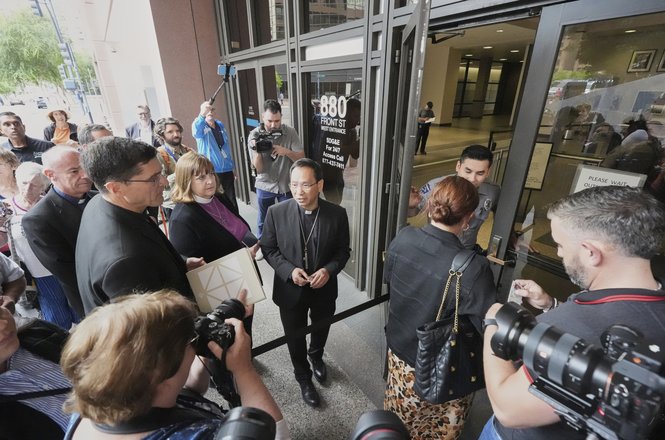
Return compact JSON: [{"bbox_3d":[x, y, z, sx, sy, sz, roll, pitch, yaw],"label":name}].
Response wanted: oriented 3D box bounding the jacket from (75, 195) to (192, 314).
[{"bbox_3d":[-0.722,0.314,1.190,0.420,0.750,0.520,-18,28,-36],"label":"jacket"}]

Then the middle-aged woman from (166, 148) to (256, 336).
[{"bbox_3d":[-0.667,0.391,1.827,0.420,1.620,0.500,7,23,17],"label":"middle-aged woman"}]

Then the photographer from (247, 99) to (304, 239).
[{"bbox_3d":[-0.612,-0.364,3.398,0.580,1.820,0.450,0,22,0],"label":"photographer"}]

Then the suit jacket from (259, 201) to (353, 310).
[{"bbox_3d":[-0.142,0.201,1.662,0.530,0.680,0.360,-1,22,-4],"label":"suit jacket"}]

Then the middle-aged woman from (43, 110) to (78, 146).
[{"bbox_3d":[-4.402,-0.939,4.967,0.500,1.670,0.350,-19,29,-39],"label":"middle-aged woman"}]

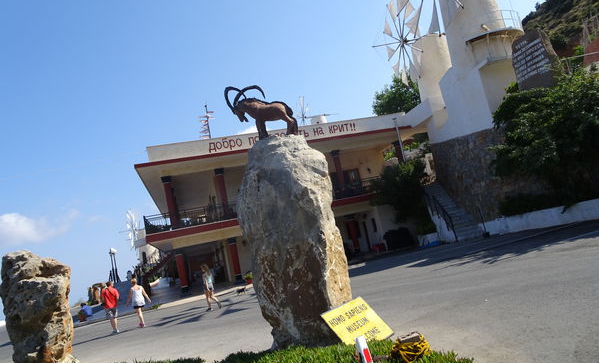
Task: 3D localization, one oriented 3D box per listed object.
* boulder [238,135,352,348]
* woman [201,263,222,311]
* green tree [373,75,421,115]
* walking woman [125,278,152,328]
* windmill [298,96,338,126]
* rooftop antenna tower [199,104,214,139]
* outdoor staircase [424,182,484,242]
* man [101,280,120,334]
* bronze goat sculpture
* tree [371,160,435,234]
[{"bbox_3d":[-0.090,1.077,7.450,1.750,3.650,1.300,-11,-8,-2],"label":"boulder"},{"bbox_3d":[-3.297,3.857,15.242,0.620,1.660,0.450,-11,-8,-6],"label":"woman"},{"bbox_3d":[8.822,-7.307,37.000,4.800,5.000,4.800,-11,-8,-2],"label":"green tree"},{"bbox_3d":[-5.665,4.243,14.574,0.680,1.660,0.420,-8,-9,-21],"label":"walking woman"},{"bbox_3d":[1.553,-4.444,30.000,2.300,3.600,3.000,-9,-9,-15],"label":"windmill"},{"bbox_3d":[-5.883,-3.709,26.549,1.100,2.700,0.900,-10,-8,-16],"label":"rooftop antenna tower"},{"bbox_3d":[9.675,1.759,27.130,1.600,4.000,5.200,-12,-8,0],"label":"outdoor staircase"},{"bbox_3d":[-6.579,4.356,14.423,0.560,1.760,0.400,-8,-9,-21],"label":"man"},{"bbox_3d":[-0.728,-1.269,7.750,1.180,1.040,0.480,-11,-8,-5],"label":"bronze goat sculpture"},{"bbox_3d":[6.748,1.048,27.200,3.800,4.900,3.700,-11,-8,-2],"label":"tree"}]

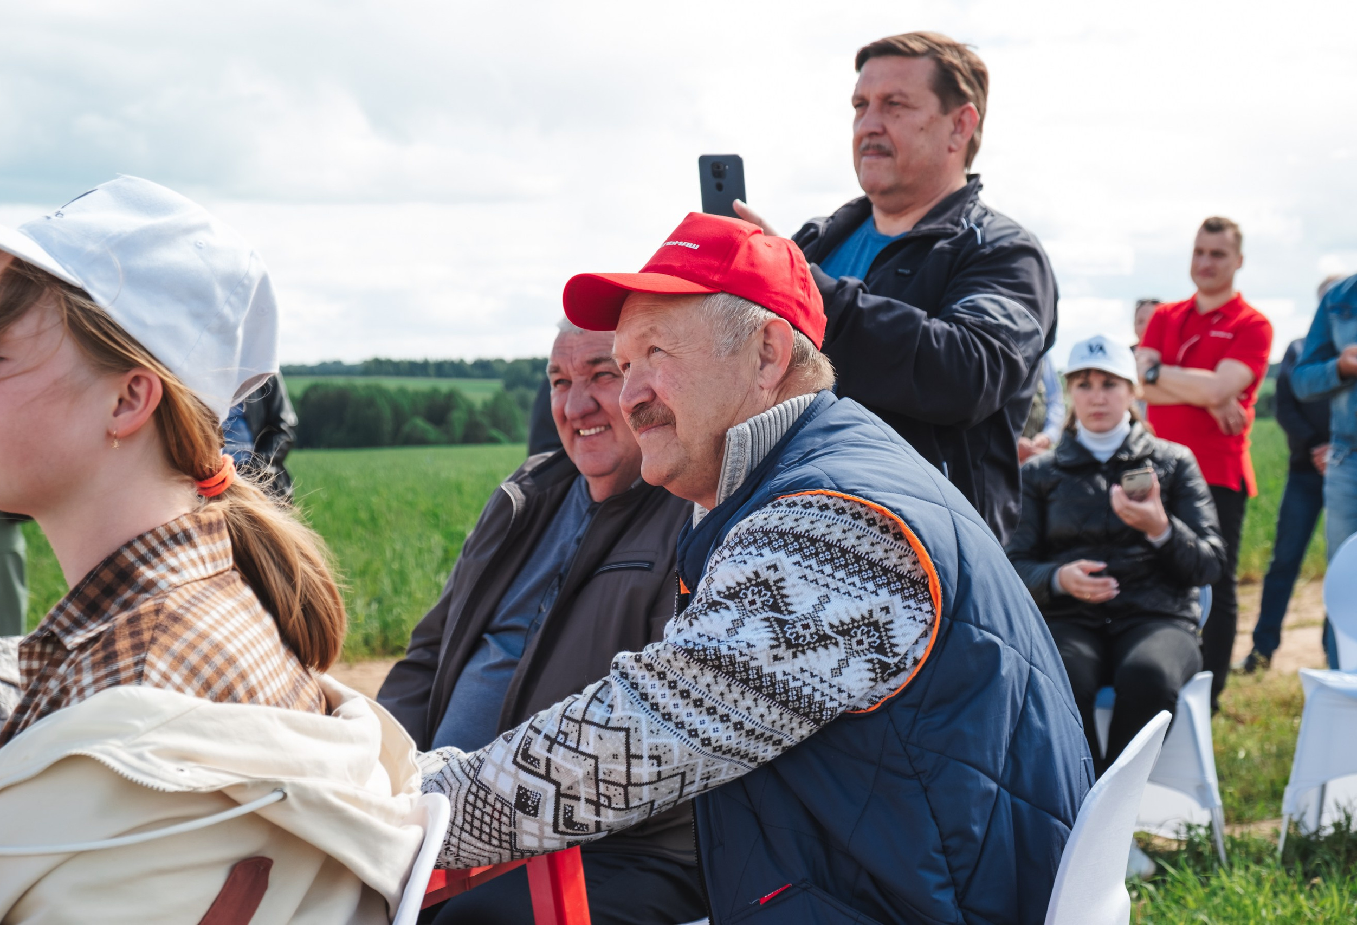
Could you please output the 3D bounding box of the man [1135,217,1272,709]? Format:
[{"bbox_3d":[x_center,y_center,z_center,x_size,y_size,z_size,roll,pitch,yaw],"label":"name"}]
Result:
[{"bbox_3d":[1.830,0.033,8.150,0.520,1.760,0.380,1,2,34],"label":"man"}]

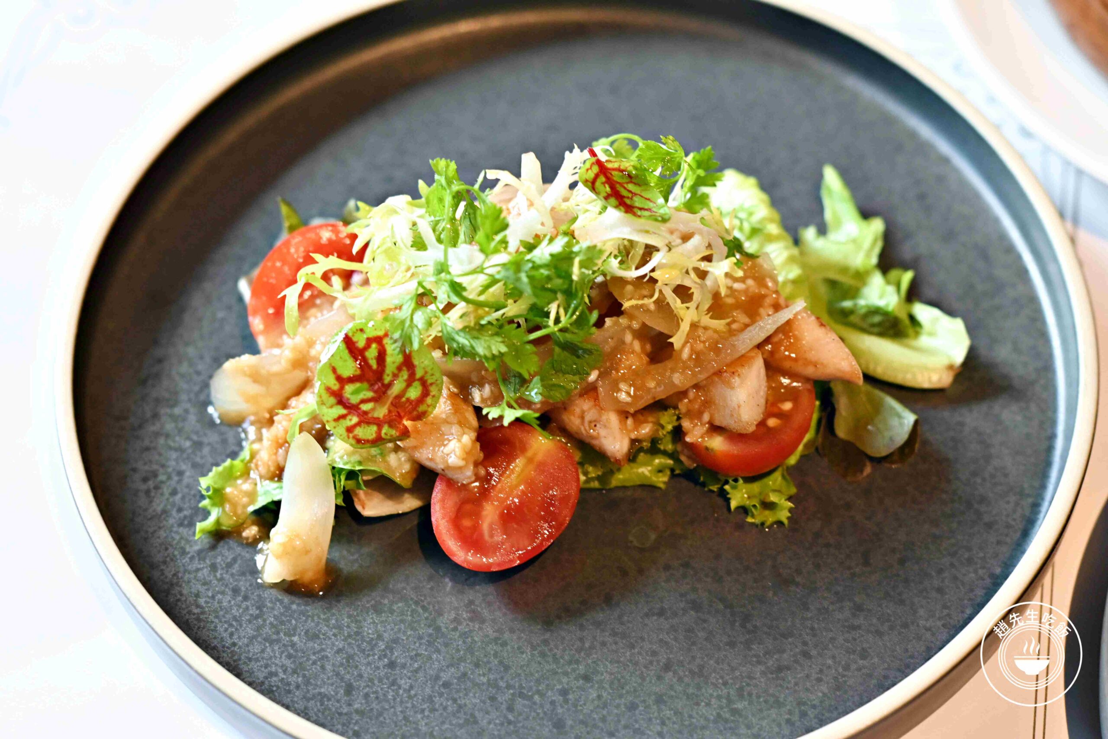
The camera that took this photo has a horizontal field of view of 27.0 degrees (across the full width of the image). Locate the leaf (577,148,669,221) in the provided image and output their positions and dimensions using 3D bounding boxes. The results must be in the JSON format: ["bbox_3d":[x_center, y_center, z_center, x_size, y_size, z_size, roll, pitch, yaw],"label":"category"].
[{"bbox_3d":[0.015,-0.039,0.494,0.022,0.008,0.014,36,60,2],"label":"leaf"}]

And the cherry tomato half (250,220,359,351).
[{"bbox_3d":[-0.051,-0.017,0.502,0.028,0.015,0.030,35,60,3],"label":"cherry tomato half"}]

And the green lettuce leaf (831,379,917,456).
[{"bbox_3d":[0.069,0.010,0.501,0.017,0.009,0.020,-30,78,-19],"label":"green lettuce leaf"}]

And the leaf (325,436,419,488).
[{"bbox_3d":[-0.039,0.019,0.491,0.023,0.010,0.014,-1,66,1],"label":"leaf"}]

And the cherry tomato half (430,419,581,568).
[{"bbox_3d":[-0.010,0.026,0.474,0.027,0.015,0.031,31,75,11],"label":"cherry tomato half"}]

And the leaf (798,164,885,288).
[{"bbox_3d":[0.065,-0.032,0.522,0.021,0.013,0.028,-1,94,1],"label":"leaf"}]

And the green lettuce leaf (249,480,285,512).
[{"bbox_3d":[-0.061,0.027,0.493,0.011,0.007,0.009,-1,54,1],"label":"green lettuce leaf"}]

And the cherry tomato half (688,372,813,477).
[{"bbox_3d":[0.042,0.011,0.484,0.029,0.015,0.027,-31,59,-19],"label":"cherry tomato half"}]

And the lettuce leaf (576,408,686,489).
[{"bbox_3d":[0.016,0.017,0.485,0.024,0.012,0.018,-1,54,1],"label":"lettuce leaf"}]

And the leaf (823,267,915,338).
[{"bbox_3d":[0.069,-0.014,0.501,0.020,0.013,0.015,-5,54,-2],"label":"leaf"}]

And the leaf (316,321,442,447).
[{"bbox_3d":[-0.036,0.003,0.480,0.026,0.005,0.027,-37,72,-10],"label":"leaf"}]

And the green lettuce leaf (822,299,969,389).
[{"bbox_3d":[0.075,-0.005,0.514,0.034,0.014,0.015,17,56,14],"label":"green lettuce leaf"}]

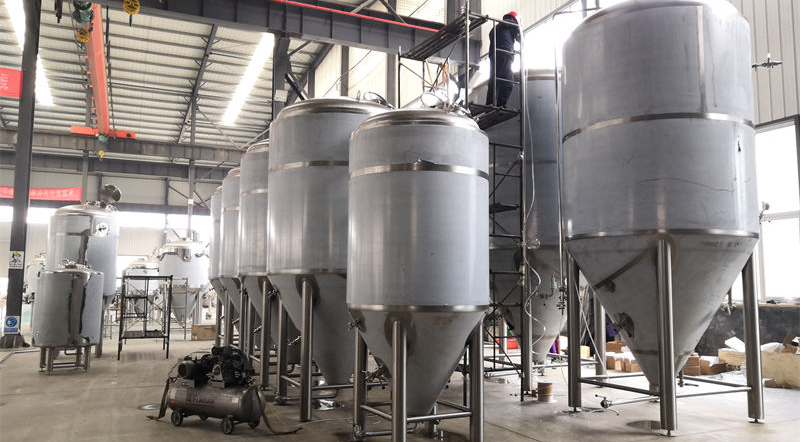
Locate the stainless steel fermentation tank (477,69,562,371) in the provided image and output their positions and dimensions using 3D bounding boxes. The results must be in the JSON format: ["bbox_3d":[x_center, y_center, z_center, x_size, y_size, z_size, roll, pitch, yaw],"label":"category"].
[{"bbox_3d":[2.116,0.108,9.891,2.166,4.873,2.166,3,-6,-26],"label":"stainless steel fermentation tank"}]

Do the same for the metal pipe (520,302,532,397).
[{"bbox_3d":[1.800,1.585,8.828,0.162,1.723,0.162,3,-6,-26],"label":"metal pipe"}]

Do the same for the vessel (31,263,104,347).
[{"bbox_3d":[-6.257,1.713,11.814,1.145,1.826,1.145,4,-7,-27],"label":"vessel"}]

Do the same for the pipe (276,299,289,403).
[{"bbox_3d":[-1.619,1.777,8.768,0.129,1.527,0.129,4,-7,-28],"label":"pipe"}]

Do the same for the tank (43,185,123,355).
[{"bbox_3d":[-6.603,1.069,13.026,1.309,3.445,1.309,3,-6,-26],"label":"tank"}]

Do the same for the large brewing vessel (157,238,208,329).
[{"bbox_3d":[-7.117,2.149,20.534,1.560,3.071,1.560,2,-6,-19],"label":"large brewing vessel"}]

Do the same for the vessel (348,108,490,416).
[{"bbox_3d":[0.193,0.546,6.673,1.511,3.586,1.511,0,-6,0],"label":"vessel"}]

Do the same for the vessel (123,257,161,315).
[{"bbox_3d":[-8.327,2.339,20.074,1.094,2.255,1.094,3,-6,-26],"label":"vessel"}]

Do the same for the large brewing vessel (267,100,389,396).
[{"bbox_3d":[-0.816,0.392,8.610,1.992,4.266,1.992,0,-6,0],"label":"large brewing vessel"}]

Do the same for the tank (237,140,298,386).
[{"bbox_3d":[-1.697,0.570,9.824,1.673,3.888,1.673,3,-6,-26],"label":"tank"}]

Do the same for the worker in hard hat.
[{"bbox_3d":[1.548,-2.420,9.567,0.460,1.660,0.500,6,-8,-43],"label":"worker in hard hat"}]

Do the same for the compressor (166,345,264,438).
[{"bbox_3d":[-2.151,1.928,7.295,1.278,0.921,0.432,-3,-7,30],"label":"compressor"}]

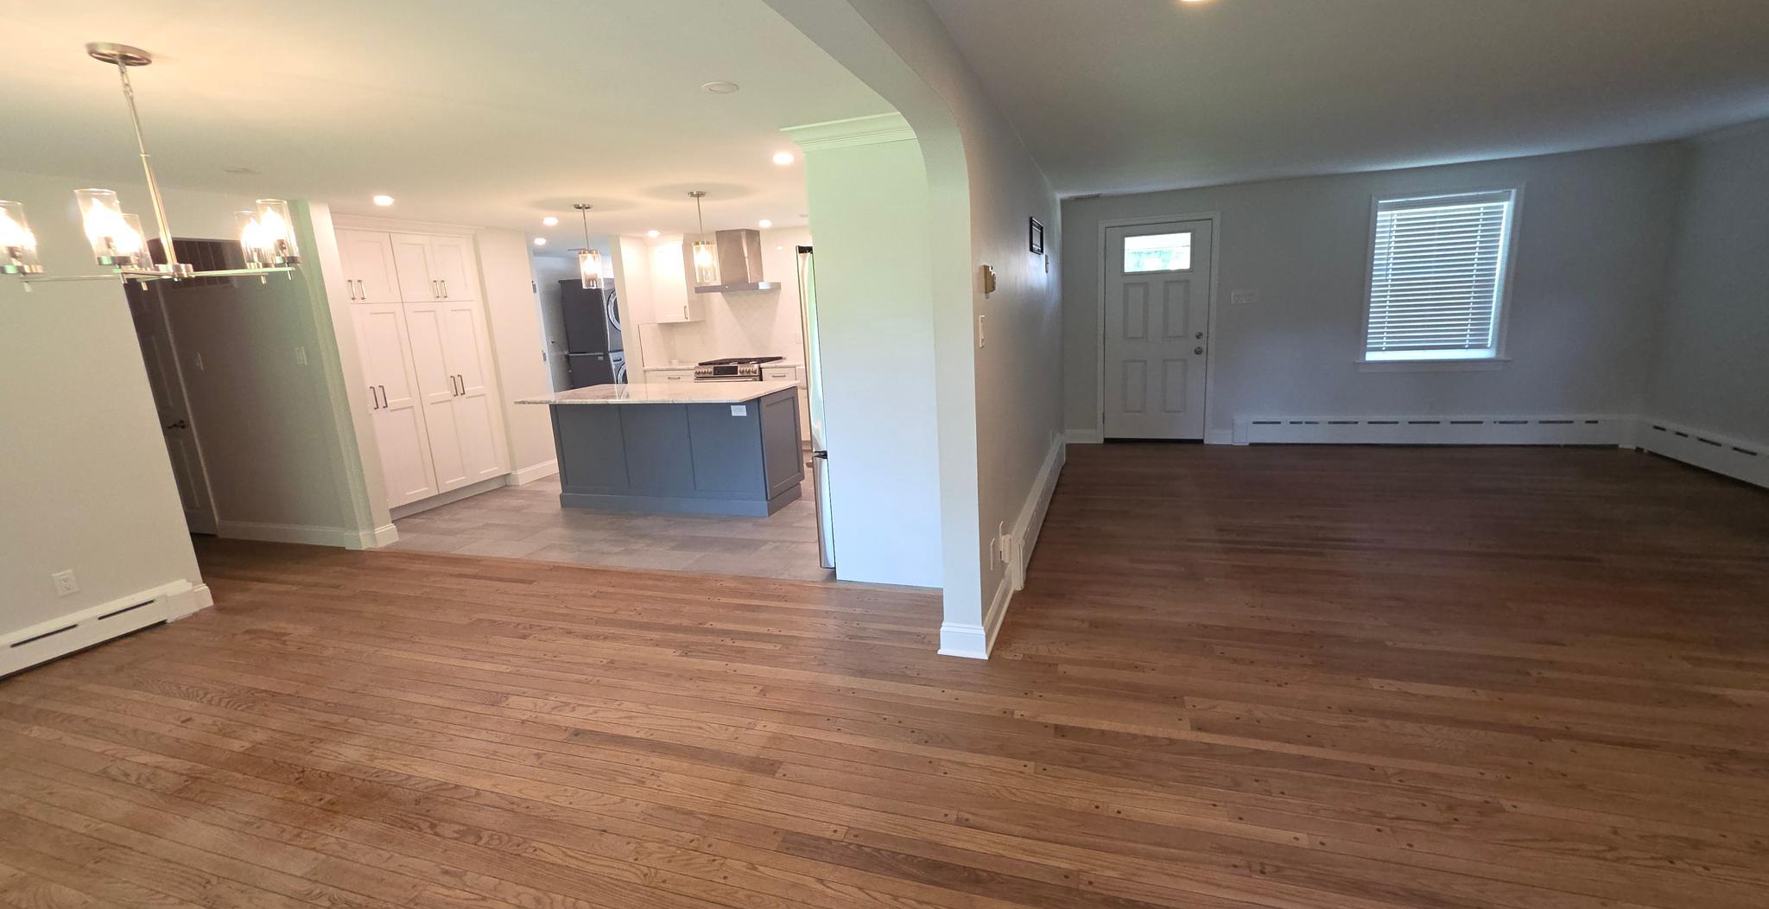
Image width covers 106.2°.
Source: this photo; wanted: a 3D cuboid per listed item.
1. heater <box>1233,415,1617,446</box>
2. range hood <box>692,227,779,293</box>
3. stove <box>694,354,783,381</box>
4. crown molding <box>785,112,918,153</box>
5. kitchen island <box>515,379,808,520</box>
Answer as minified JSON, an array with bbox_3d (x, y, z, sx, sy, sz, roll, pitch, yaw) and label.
[{"bbox_3d":[4.729,-0.201,5.922,2.880,0.270,0.070,1,13,20],"label":"heater"},{"bbox_3d":[-1.595,-2.071,7.159,0.750,0.660,0.500,1,13,20],"label":"range hood"},{"bbox_3d":[-1.547,-0.519,7.409,0.750,0.960,0.650,1,13,20],"label":"stove"},{"bbox_3d":[-0.118,-1.493,3.070,0.780,0.100,0.080,1,13,20],"label":"crown molding"},{"bbox_3d":[-1.745,-0.037,5.301,1.990,0.910,0.960,1,13,20],"label":"kitchen island"}]

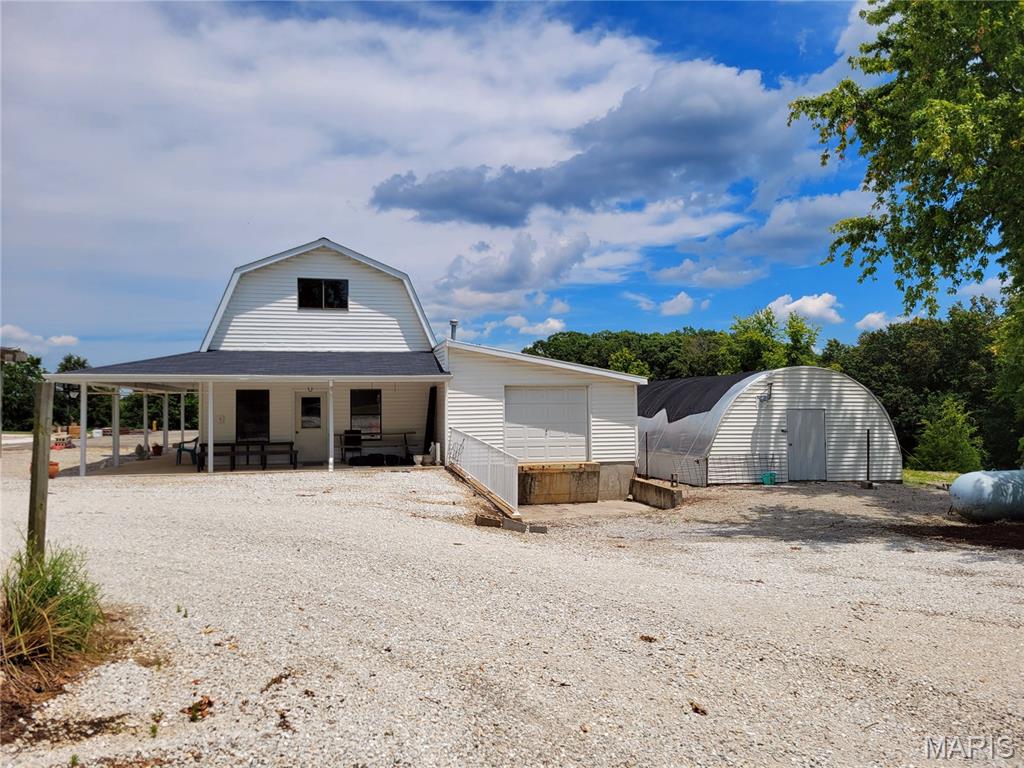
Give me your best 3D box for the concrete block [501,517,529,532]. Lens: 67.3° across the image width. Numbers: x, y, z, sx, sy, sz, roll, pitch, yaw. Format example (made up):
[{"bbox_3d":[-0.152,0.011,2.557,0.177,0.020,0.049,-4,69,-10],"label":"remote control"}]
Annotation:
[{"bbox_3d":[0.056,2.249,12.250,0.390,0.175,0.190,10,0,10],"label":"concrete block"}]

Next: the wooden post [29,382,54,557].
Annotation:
[{"bbox_3d":[-3.929,0.895,6.400,0.092,1.820,0.092,1,-2,33],"label":"wooden post"}]

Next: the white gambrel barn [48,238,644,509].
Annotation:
[{"bbox_3d":[-5.214,-0.310,26.527,15.234,7.517,14.935,0,-2,-14],"label":"white gambrel barn"}]

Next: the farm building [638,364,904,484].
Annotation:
[{"bbox_3d":[6.770,1.427,28.787,6.323,3.335,13.939,0,-2,-14],"label":"farm building"}]

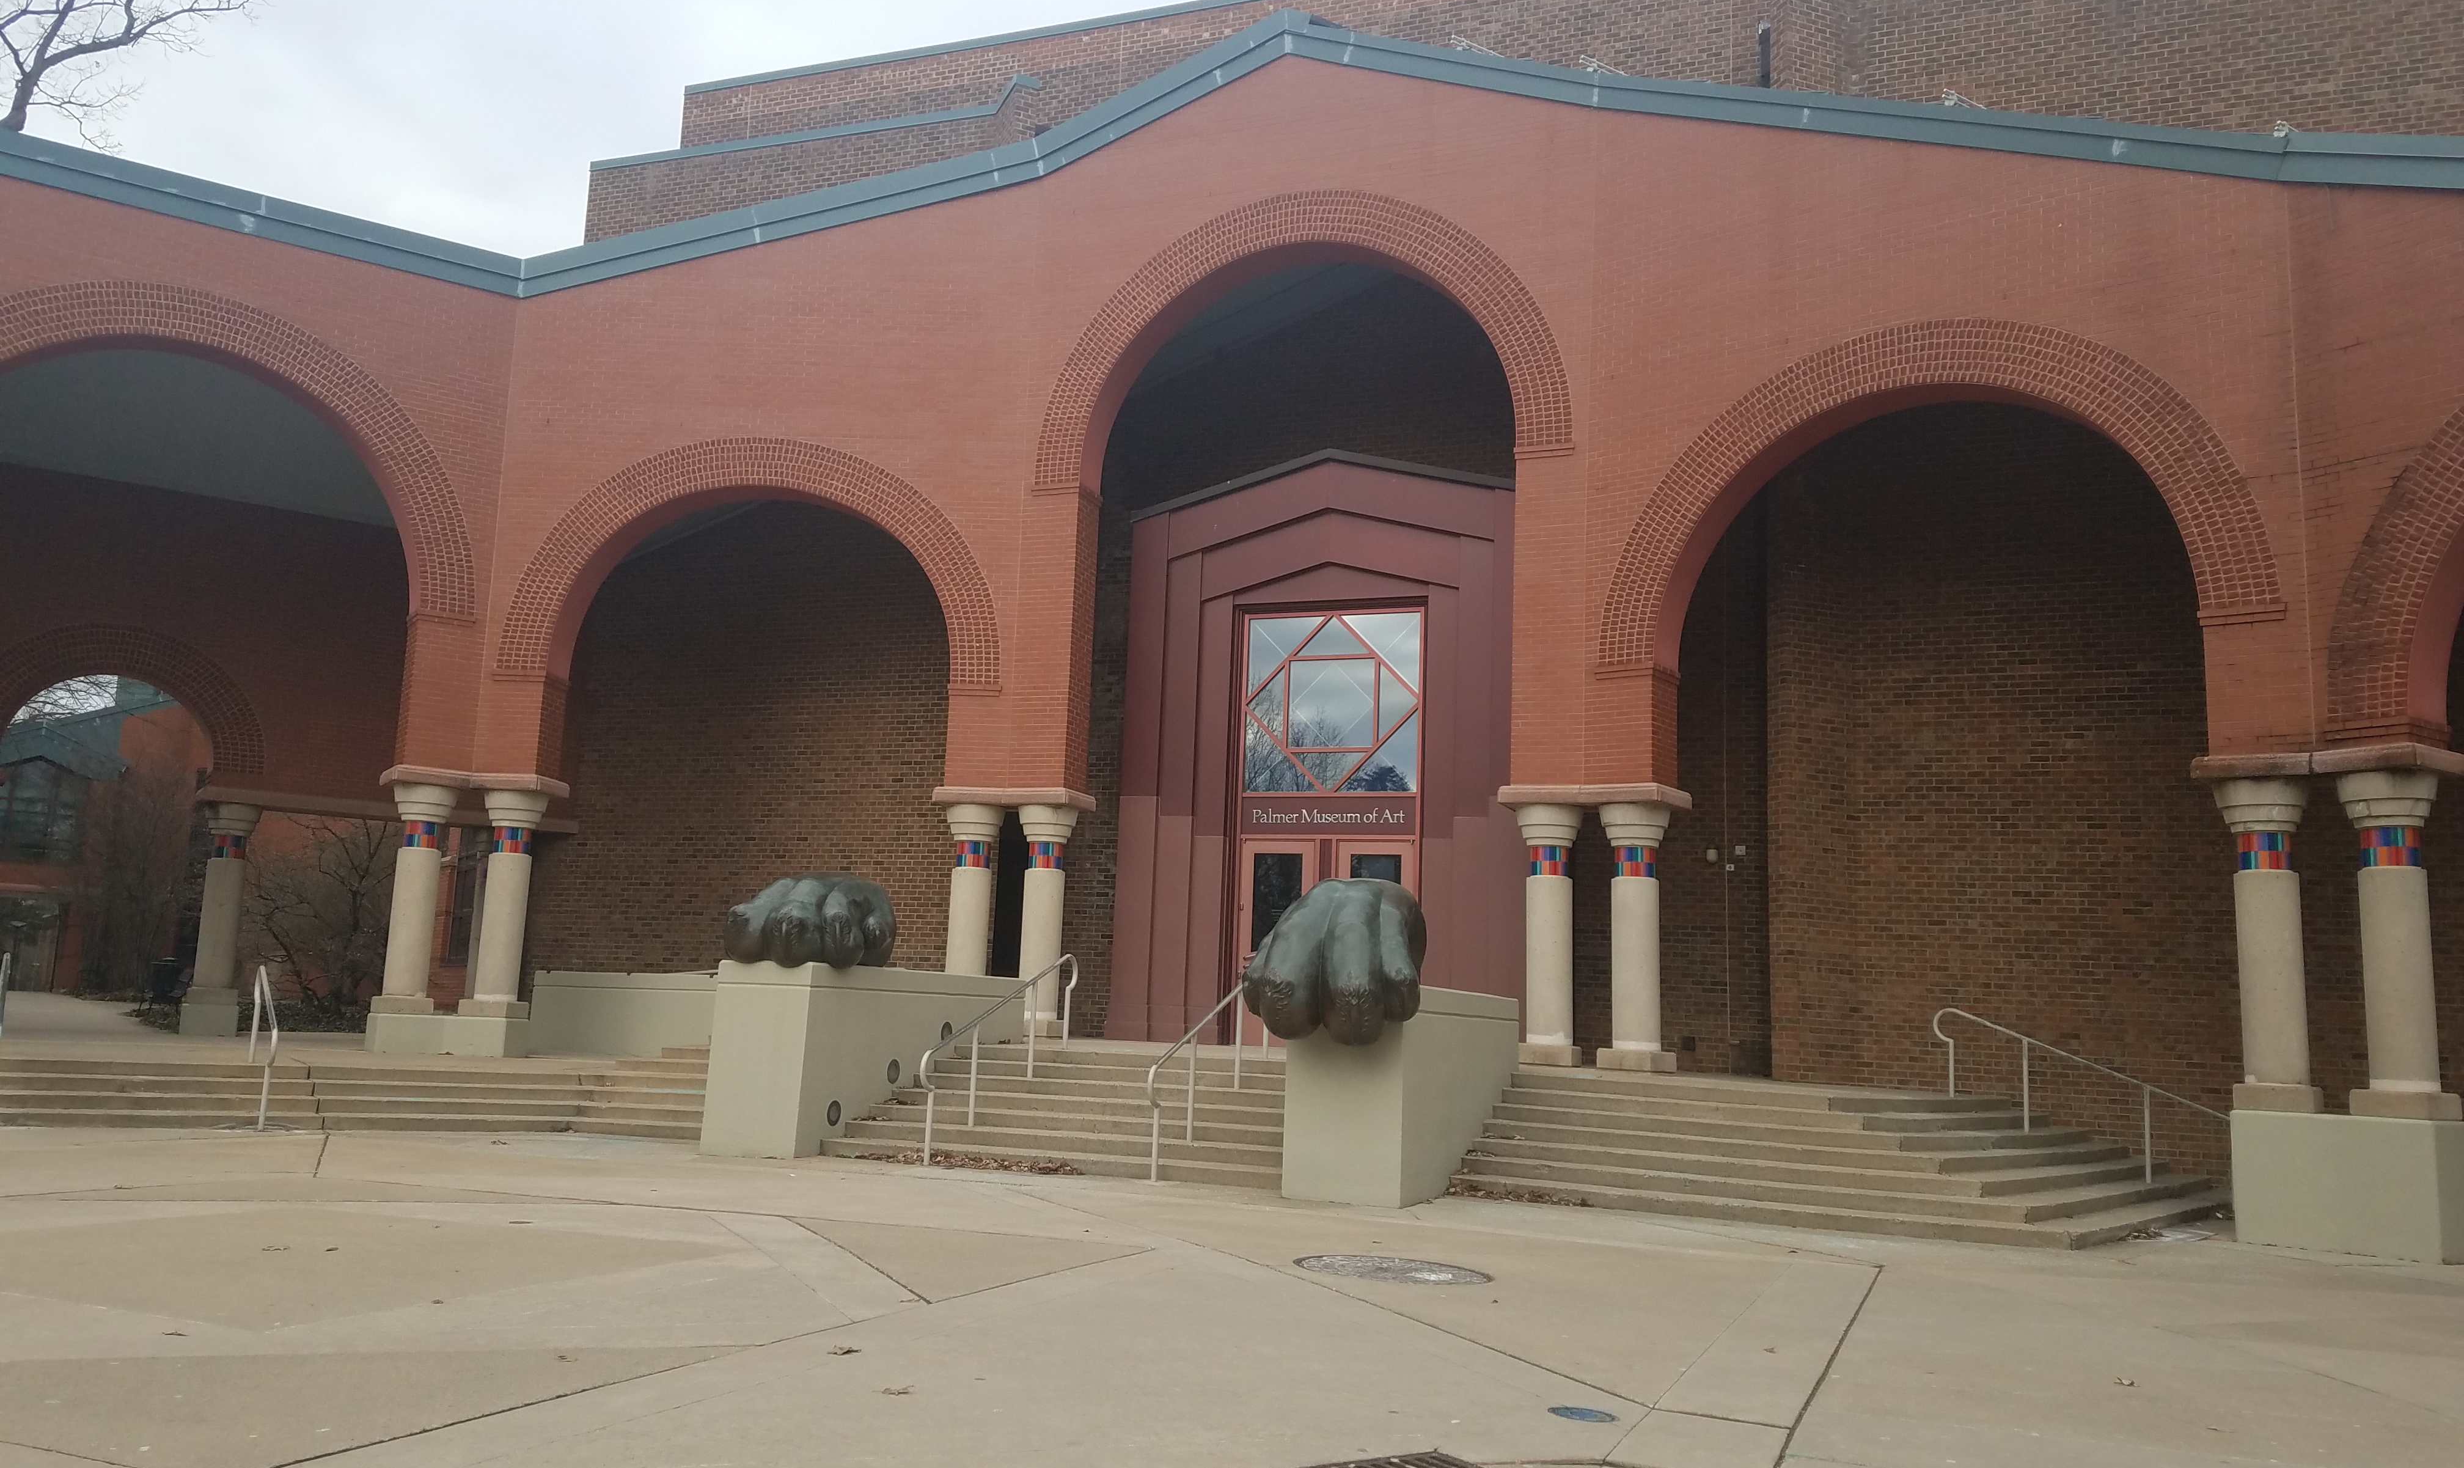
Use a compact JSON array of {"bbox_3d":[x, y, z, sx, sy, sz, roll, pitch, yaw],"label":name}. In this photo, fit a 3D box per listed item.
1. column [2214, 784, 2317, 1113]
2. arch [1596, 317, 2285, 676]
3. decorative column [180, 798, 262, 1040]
[{"bbox_3d":[8.548,1.725,15.238,0.700,2.685,0.700,-4,-11,39],"label":"column"},{"bbox_3d":[6.482,-2.260,17.691,6.350,3.120,0.600,-4,-11,39],"label":"arch"},{"bbox_3d":[-13.492,2.473,24.713,0.720,3.061,0.720,8,-10,-34],"label":"decorative column"}]

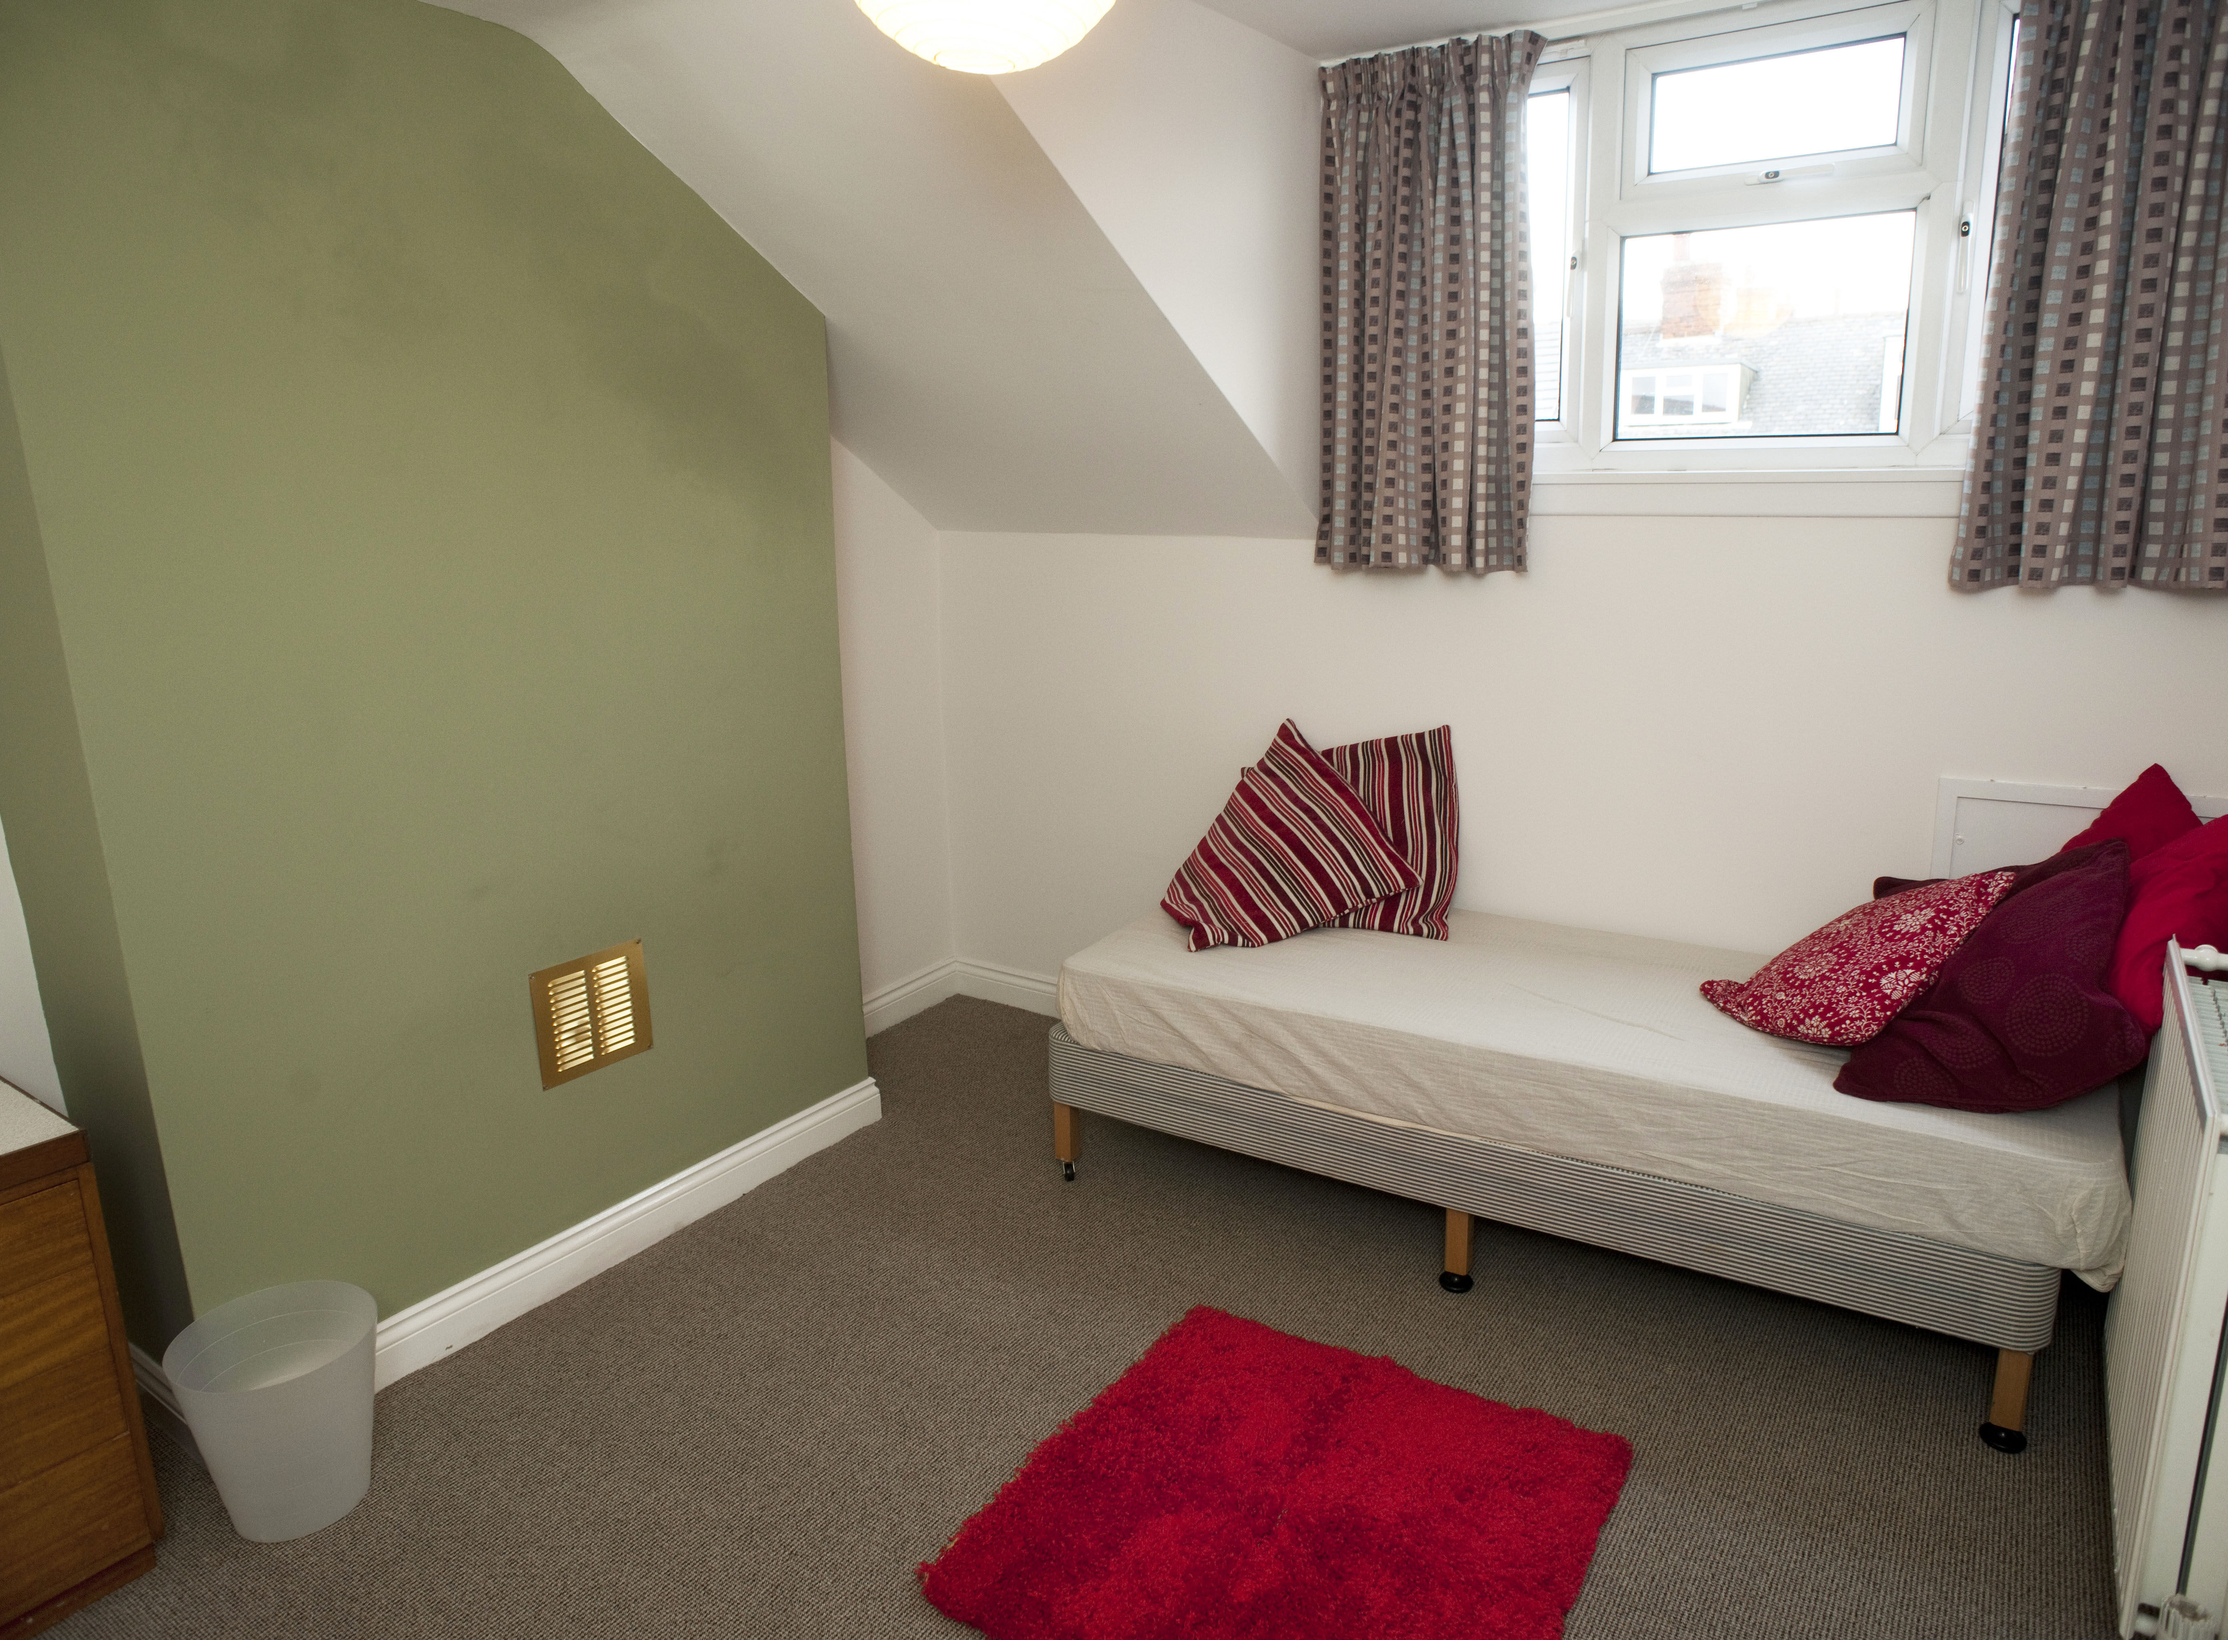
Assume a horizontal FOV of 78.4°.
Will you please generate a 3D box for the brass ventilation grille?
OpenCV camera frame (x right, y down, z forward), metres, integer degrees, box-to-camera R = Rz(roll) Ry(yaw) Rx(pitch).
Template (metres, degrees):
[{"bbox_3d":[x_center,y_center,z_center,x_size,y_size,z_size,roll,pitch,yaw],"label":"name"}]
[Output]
[{"bbox_3d":[-1.045,0.382,2.728,0.012,0.242,0.252,7,16,32],"label":"brass ventilation grille"}]

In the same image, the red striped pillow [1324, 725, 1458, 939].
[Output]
[{"bbox_3d":[0.553,0.028,3.213,0.480,0.470,0.140,-4,-15,23],"label":"red striped pillow"}]

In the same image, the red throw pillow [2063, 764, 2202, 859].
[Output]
[{"bbox_3d":[1.777,0.153,2.501,0.140,0.410,0.410,-3,-26,-43],"label":"red throw pillow"}]

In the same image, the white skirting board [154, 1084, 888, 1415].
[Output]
[{"bbox_3d":[-1.035,0.852,2.835,0.025,0.120,1.570,7,16,32],"label":"white skirting board"}]

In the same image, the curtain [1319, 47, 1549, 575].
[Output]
[{"bbox_3d":[0.686,-1.103,3.024,0.490,1.090,0.100,7,16,32],"label":"curtain"}]

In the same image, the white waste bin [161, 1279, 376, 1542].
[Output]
[{"bbox_3d":[-1.289,0.933,2.136,0.285,0.294,0.285,7,16,32],"label":"white waste bin"}]

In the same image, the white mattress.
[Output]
[{"bbox_3d":[0.883,0.417,2.833,1.920,0.185,0.800,7,16,32],"label":"white mattress"}]

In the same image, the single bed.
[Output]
[{"bbox_3d":[0.887,0.582,2.872,1.930,0.530,0.800,7,16,32],"label":"single bed"}]

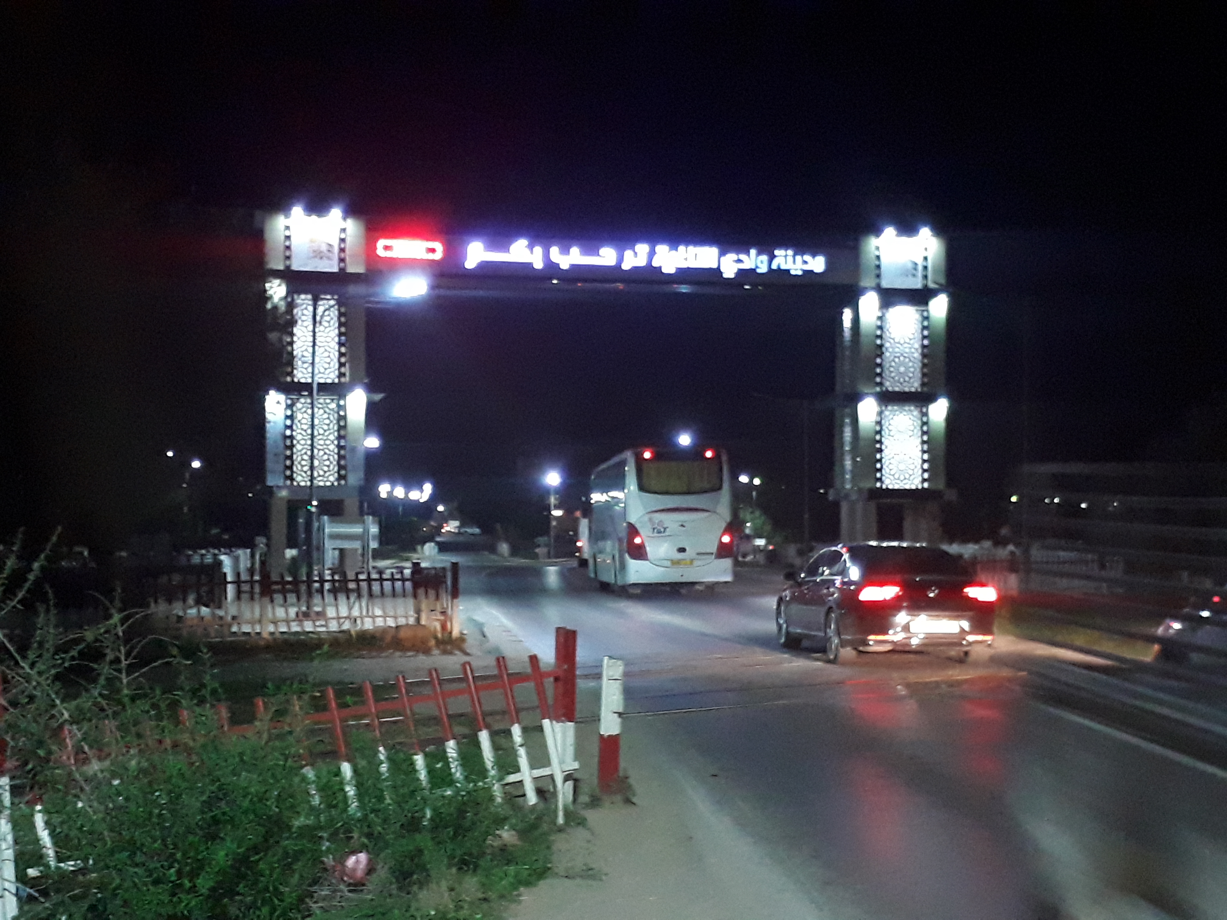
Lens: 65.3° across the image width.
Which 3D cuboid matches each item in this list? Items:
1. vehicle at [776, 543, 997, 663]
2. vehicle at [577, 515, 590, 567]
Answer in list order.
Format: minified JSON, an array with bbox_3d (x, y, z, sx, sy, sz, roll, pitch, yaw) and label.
[{"bbox_3d":[3.695,2.000,13.966,1.860,1.470,4.750,1,-4,-4],"label":"vehicle"},{"bbox_3d":[-0.760,3.830,45.600,2.000,2.300,5.300,0,-4,-3],"label":"vehicle"}]

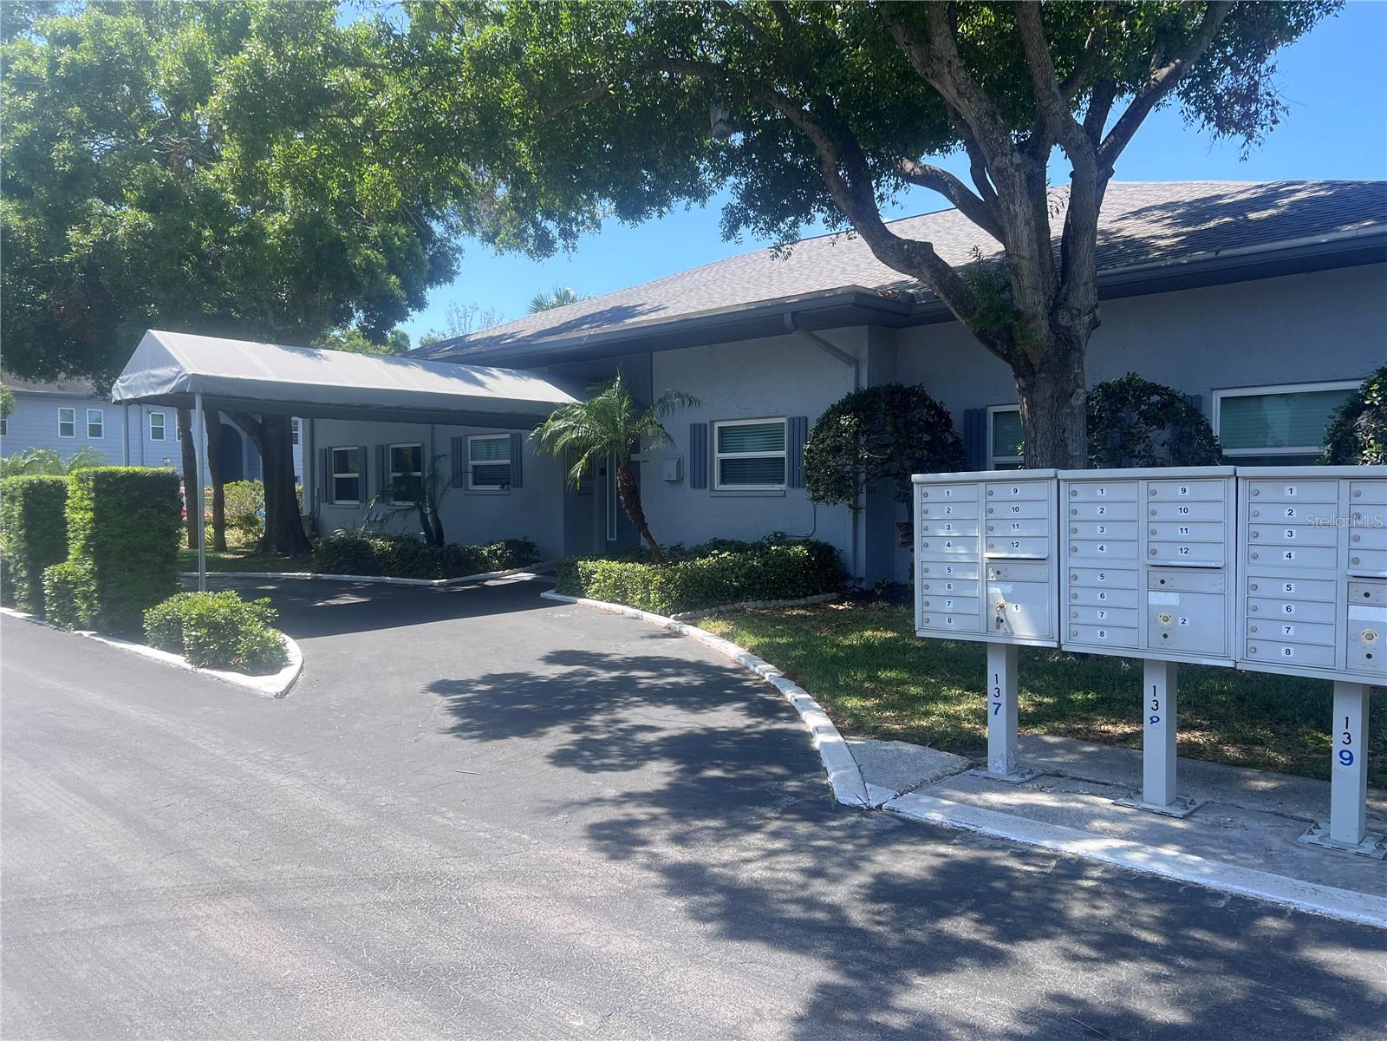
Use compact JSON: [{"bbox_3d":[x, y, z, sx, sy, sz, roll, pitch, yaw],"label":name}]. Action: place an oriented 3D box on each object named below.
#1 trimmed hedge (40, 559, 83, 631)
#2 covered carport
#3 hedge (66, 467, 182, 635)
[{"bbox_3d":[-6.861,0.806,11.474,0.850,0.710,0.400,1,2,45],"label":"trimmed hedge"},{"bbox_3d":[-5.176,-0.821,16.361,3.070,3.630,6.250,1,2,45],"label":"covered carport"},{"bbox_3d":[-6.307,0.307,11.574,0.980,1.700,0.900,1,2,45],"label":"hedge"}]

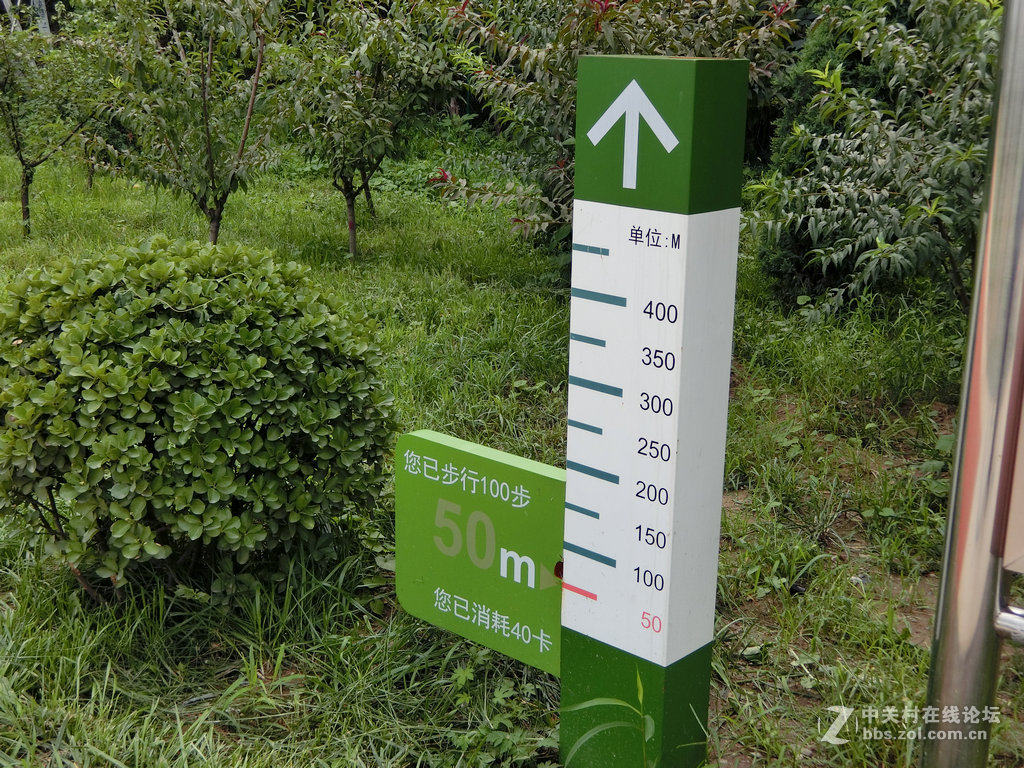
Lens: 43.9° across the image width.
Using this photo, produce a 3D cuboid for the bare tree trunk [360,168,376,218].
[{"bbox_3d":[-1.105,-1.469,9.817,0.085,0.393,0.085,-12,17,-3],"label":"bare tree trunk"}]

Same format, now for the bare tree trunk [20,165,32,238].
[{"bbox_3d":[-3.350,-1.258,8.776,0.085,0.482,0.085,-5,17,-20],"label":"bare tree trunk"}]

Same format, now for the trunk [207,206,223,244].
[{"bbox_3d":[-1.834,-0.905,7.814,0.100,0.371,0.090,-3,16,-13],"label":"trunk"}]

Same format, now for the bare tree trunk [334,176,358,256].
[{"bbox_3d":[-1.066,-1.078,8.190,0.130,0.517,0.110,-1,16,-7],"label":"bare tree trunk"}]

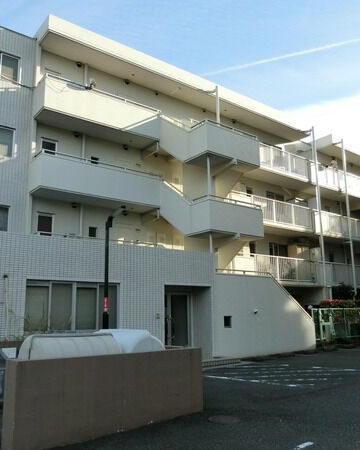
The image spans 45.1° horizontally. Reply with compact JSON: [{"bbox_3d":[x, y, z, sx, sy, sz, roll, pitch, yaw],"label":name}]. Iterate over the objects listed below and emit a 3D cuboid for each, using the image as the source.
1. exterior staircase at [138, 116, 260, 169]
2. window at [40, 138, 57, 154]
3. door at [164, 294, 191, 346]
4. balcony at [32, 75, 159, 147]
[{"bbox_3d":[1.065,-3.247,16.368,2.520,2.400,2.770,9,-15,-37],"label":"exterior staircase"},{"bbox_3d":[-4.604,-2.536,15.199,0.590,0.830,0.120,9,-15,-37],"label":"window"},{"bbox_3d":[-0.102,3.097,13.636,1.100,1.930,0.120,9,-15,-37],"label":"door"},{"bbox_3d":[-2.944,-4.040,15.979,4.570,1.230,1.290,9,-15,-37],"label":"balcony"}]

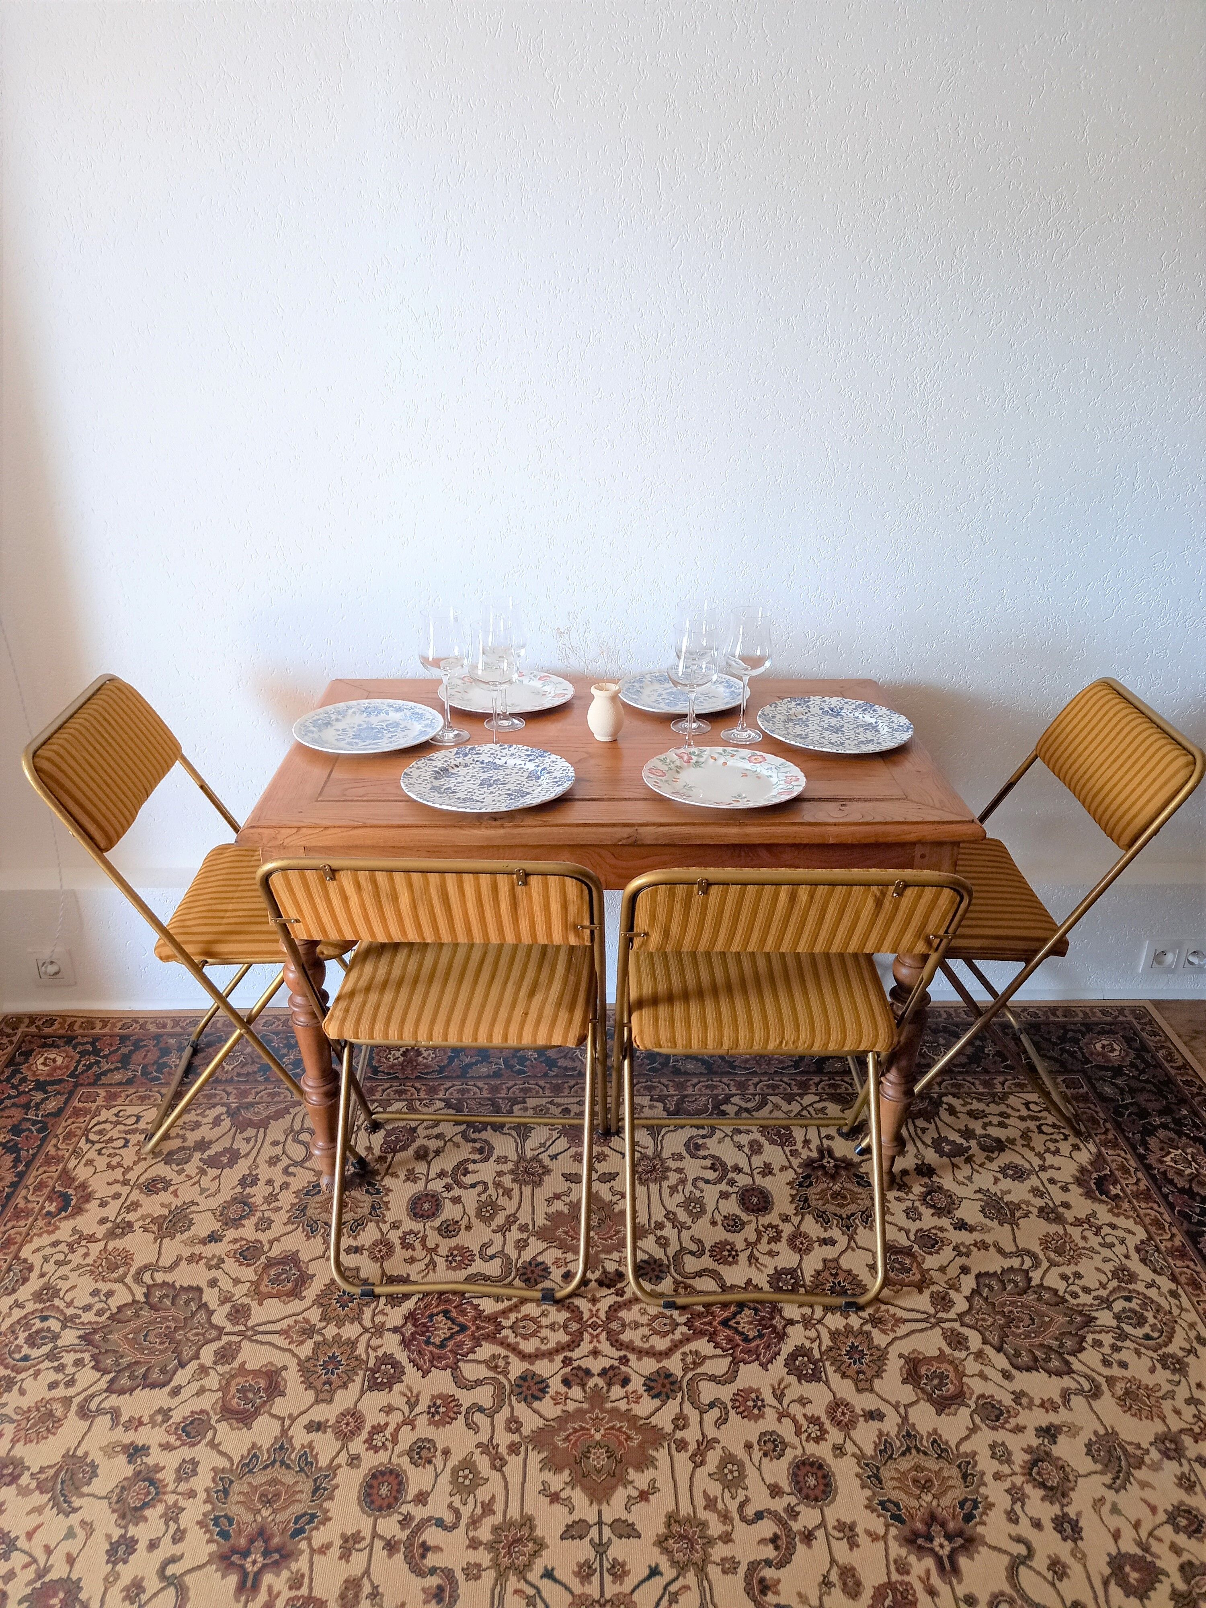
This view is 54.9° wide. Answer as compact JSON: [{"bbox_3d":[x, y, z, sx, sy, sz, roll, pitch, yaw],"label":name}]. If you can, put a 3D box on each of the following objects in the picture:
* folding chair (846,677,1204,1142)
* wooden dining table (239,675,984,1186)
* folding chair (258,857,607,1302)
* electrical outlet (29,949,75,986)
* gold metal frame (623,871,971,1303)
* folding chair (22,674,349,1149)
[{"bbox_3d":[0.711,0.196,2.171,0.500,0.803,0.458,0,24,0],"label":"folding chair"},{"bbox_3d":[0.008,0.230,2.166,1.085,0.745,0.688,0,24,-1],"label":"wooden dining table"},{"bbox_3d":[-0.223,0.341,1.839,0.458,0.803,0.500,1,24,1],"label":"folding chair"},{"bbox_3d":[-1.197,0.356,2.524,0.086,0.088,0.020,0,24,-1],"label":"electrical outlet"},{"bbox_3d":[0.244,0.350,1.822,0.458,0.803,0.500,0,24,-1],"label":"gold metal frame"},{"bbox_3d":[-0.671,0.206,2.140,0.500,0.803,0.458,-1,24,-2],"label":"folding chair"}]

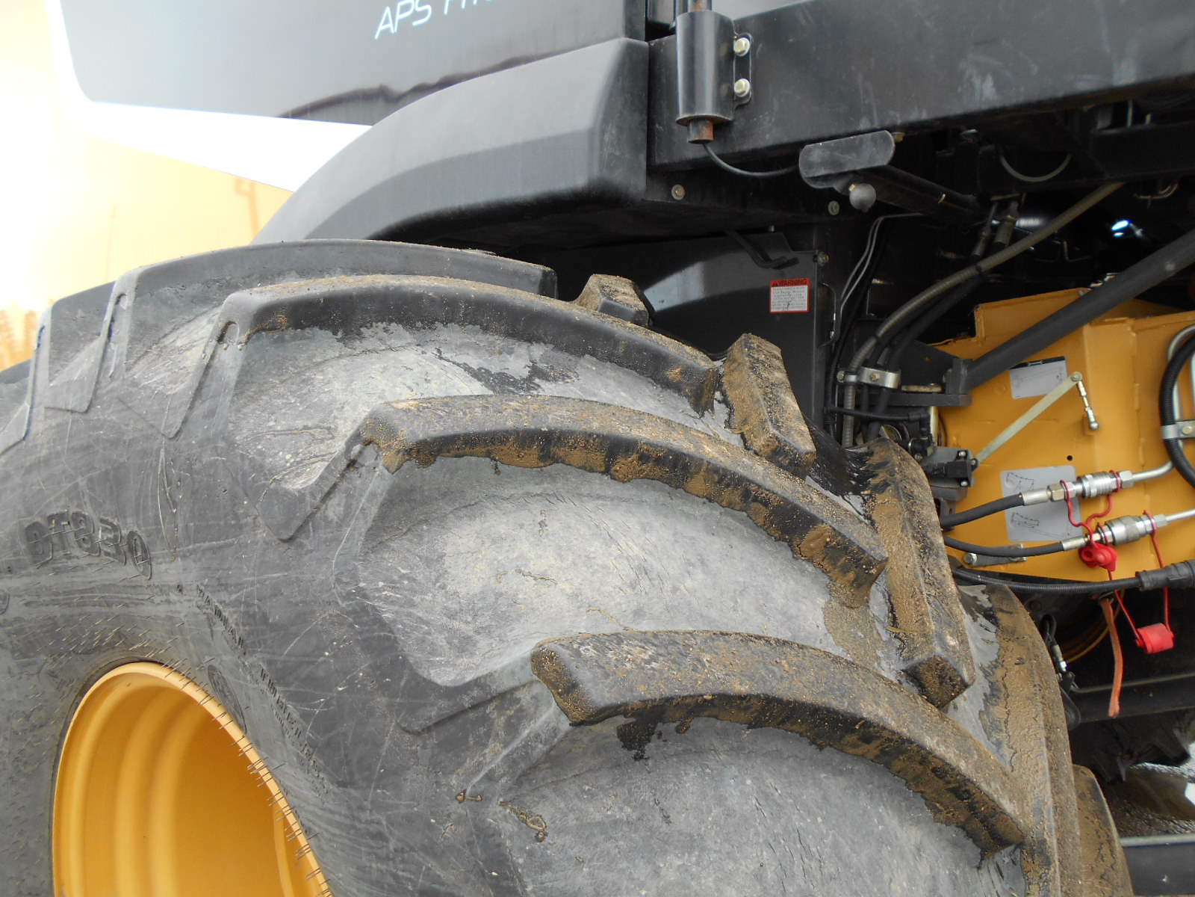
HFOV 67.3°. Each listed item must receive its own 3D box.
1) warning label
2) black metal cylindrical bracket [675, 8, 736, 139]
[{"bbox_3d":[0.378,-0.299,1.765,0.083,0.065,0.003,4,6,38],"label":"warning label"},{"bbox_3d":[0.160,-0.548,1.336,0.080,0.176,0.080,0,5,0],"label":"black metal cylindrical bracket"}]

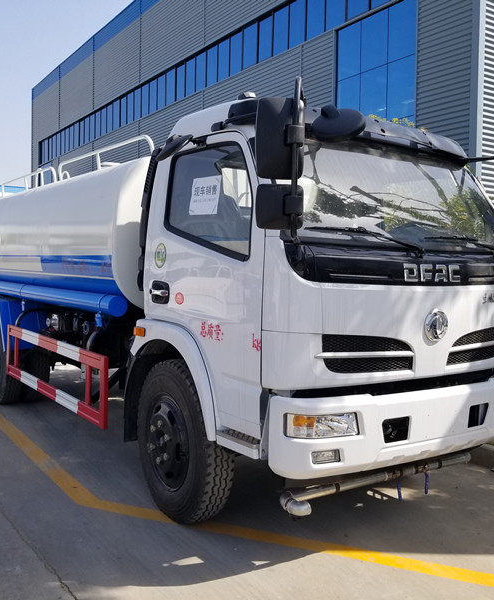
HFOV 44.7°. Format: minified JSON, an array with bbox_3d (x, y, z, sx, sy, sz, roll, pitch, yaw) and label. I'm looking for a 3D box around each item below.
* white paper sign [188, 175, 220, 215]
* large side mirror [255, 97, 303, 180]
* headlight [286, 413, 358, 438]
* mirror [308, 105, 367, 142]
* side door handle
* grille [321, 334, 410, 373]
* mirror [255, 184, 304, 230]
[{"bbox_3d":[-0.234,-0.581,3.368,0.004,0.210,0.297,6,2,-36],"label":"white paper sign"},{"bbox_3d":[0.156,-0.777,2.890,0.225,0.385,0.090,2,2,-5],"label":"large side mirror"},{"bbox_3d":[0.361,0.616,2.954,0.390,0.125,0.130,1,3,-26],"label":"headlight"},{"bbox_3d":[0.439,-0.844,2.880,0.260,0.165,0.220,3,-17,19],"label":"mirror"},{"bbox_3d":[-0.560,-0.048,3.860,0.060,0.150,0.225,0,3,-36],"label":"side door handle"},{"bbox_3d":[0.635,0.281,3.167,0.670,0.235,0.080,0,3,-33],"label":"grille"},{"bbox_3d":[0.157,-0.449,2.900,0.222,0.218,0.085,2,2,-5],"label":"mirror"}]

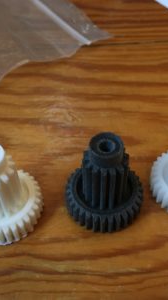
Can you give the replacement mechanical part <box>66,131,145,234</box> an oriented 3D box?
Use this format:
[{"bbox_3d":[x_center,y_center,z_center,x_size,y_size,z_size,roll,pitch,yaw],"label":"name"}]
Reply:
[{"bbox_3d":[0.009,0.011,0.145,0.034,0.039,0.034,-2,46,0],"label":"replacement mechanical part"}]

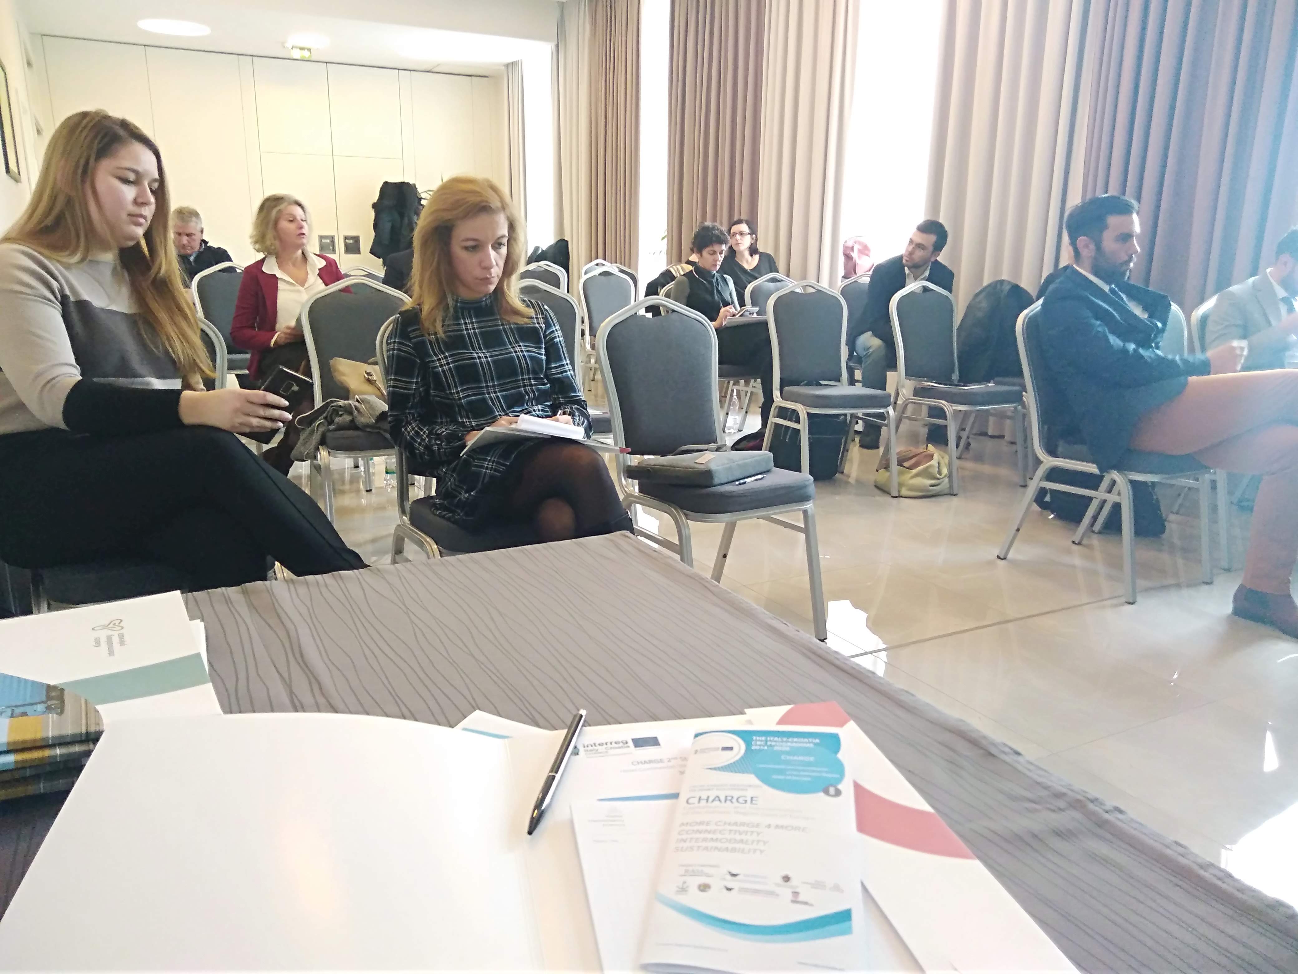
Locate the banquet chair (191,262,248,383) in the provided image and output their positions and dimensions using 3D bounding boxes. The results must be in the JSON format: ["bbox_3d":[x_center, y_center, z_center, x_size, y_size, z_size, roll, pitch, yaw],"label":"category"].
[{"bbox_3d":[-2.319,-0.744,5.806,0.440,0.930,0.585,-2,13,-14],"label":"banquet chair"}]

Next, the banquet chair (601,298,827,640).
[{"bbox_3d":[0.165,-0.049,2.913,0.440,0.915,0.560,-7,16,-32],"label":"banquet chair"}]

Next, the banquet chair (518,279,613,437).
[{"bbox_3d":[-0.374,-0.327,4.065,0.440,0.915,0.560,-5,14,-24],"label":"banquet chair"}]

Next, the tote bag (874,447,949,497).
[{"bbox_3d":[1.216,-0.085,4.820,0.320,0.205,0.250,-2,13,-12],"label":"tote bag"}]

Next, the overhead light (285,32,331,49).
[{"bbox_3d":[-3.155,-4.121,9.708,0.420,0.080,0.420,-6,15,-29],"label":"overhead light"}]

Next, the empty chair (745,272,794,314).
[{"bbox_3d":[0.844,-0.718,5.829,0.440,0.915,0.560,-6,15,-28],"label":"empty chair"}]

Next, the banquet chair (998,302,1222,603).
[{"bbox_3d":[1.577,-0.164,3.563,0.440,0.930,0.585,-7,15,-29],"label":"banquet chair"}]

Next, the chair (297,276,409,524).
[{"bbox_3d":[-1.054,-0.324,4.005,0.440,0.915,0.560,-5,14,-24],"label":"chair"}]

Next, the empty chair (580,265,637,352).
[{"bbox_3d":[-0.163,-0.991,7.027,0.440,0.930,0.585,-6,15,-27],"label":"empty chair"}]

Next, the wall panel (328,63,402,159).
[{"bbox_3d":[-3.097,-4.096,11.486,0.780,0.940,0.050,-6,15,-29],"label":"wall panel"}]

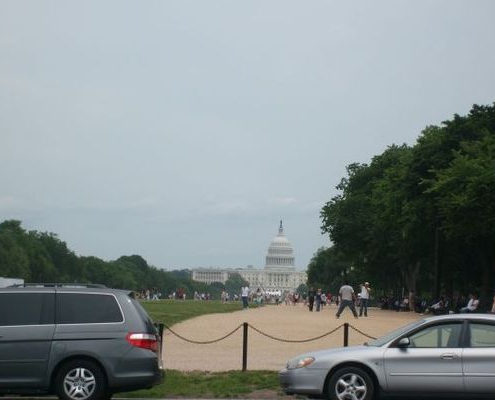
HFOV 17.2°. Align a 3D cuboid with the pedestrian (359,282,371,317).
[{"bbox_3d":[6.082,5.130,84.000,0.600,1.780,0.500,3,-4,-24],"label":"pedestrian"}]

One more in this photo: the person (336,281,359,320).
[{"bbox_3d":[4.480,4.511,73.500,0.930,1.670,0.450,1,-3,-3],"label":"person"}]

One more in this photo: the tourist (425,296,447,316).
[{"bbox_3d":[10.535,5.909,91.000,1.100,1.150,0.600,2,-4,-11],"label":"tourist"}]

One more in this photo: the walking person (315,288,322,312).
[{"bbox_3d":[5.154,7.250,118.000,0.460,1.660,0.400,1,-4,9],"label":"walking person"}]

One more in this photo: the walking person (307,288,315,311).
[{"bbox_3d":[4.612,7.192,118.000,0.550,1.750,0.450,1,-4,9],"label":"walking person"}]

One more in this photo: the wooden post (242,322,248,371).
[{"bbox_3d":[-0.048,2.615,29.000,0.085,0.860,0.085,1,-3,0],"label":"wooden post"}]

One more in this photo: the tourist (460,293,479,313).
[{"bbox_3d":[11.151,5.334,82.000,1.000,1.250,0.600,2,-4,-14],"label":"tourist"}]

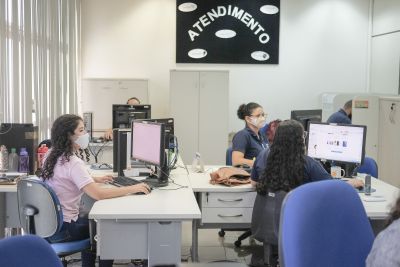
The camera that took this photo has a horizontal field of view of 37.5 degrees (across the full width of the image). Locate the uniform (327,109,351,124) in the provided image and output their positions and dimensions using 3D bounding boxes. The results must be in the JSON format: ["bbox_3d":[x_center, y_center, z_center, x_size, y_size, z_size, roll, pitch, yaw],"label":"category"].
[{"bbox_3d":[1.700,-0.011,7.027,0.360,0.550,0.480,0,5,-6],"label":"uniform"}]

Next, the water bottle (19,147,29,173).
[{"bbox_3d":[-1.408,0.207,4.720,0.075,0.205,0.075,1,5,0],"label":"water bottle"}]

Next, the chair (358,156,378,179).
[{"bbox_3d":[1.379,0.621,5.127,0.580,0.860,0.580,3,6,20],"label":"chair"}]

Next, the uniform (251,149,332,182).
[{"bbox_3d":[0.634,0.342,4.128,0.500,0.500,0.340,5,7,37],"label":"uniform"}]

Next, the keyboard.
[{"bbox_3d":[-0.504,0.358,4.221,0.150,0.030,0.440,-2,6,-30],"label":"keyboard"}]

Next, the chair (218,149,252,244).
[{"bbox_3d":[0.503,0.567,5.544,0.580,0.870,0.580,3,6,23],"label":"chair"}]

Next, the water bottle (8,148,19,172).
[{"bbox_3d":[-1.492,0.206,4.720,0.075,0.205,0.075,1,5,0],"label":"water bottle"}]

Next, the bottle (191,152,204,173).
[{"bbox_3d":[-0.018,0.236,4.842,0.090,0.165,0.090,1,5,0],"label":"bottle"}]

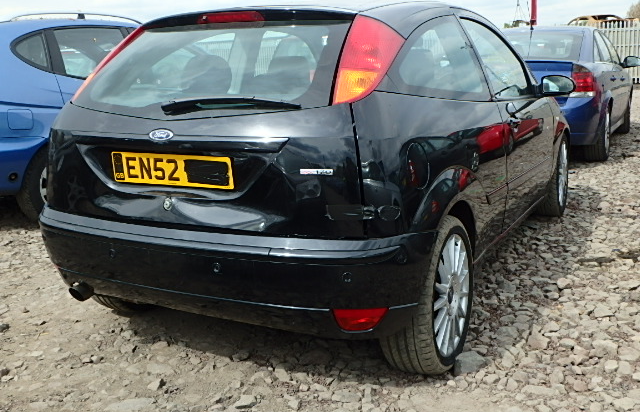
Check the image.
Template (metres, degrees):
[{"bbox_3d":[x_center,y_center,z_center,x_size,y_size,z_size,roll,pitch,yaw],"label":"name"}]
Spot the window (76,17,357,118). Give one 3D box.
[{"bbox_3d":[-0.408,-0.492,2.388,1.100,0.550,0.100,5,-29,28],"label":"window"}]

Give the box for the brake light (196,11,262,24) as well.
[{"bbox_3d":[-0.336,-0.712,2.503,0.300,0.050,0.045,5,-10,28],"label":"brake light"}]

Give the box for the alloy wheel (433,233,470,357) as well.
[{"bbox_3d":[0.434,0.331,2.557,0.190,0.456,0.456,5,15,28],"label":"alloy wheel"}]

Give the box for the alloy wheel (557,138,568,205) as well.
[{"bbox_3d":[1.670,-0.234,4.791,0.190,0.456,0.456,5,15,28],"label":"alloy wheel"}]

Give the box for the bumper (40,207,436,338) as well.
[{"bbox_3d":[-0.444,0.172,2.441,1.660,0.330,0.440,5,15,28],"label":"bumper"}]

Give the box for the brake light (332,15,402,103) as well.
[{"bbox_3d":[0.161,-0.477,2.145,0.211,0.117,0.509,0,57,10],"label":"brake light"}]

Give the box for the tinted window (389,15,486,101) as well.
[{"bbox_3d":[0.423,-0.528,2.435,0.055,0.385,0.970,-19,2,33],"label":"tinted window"}]

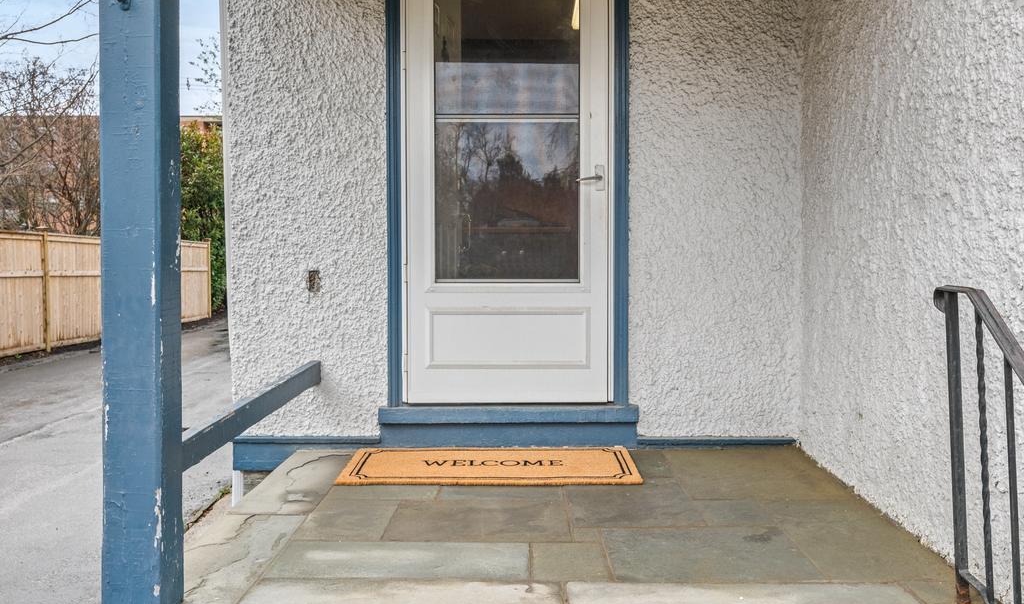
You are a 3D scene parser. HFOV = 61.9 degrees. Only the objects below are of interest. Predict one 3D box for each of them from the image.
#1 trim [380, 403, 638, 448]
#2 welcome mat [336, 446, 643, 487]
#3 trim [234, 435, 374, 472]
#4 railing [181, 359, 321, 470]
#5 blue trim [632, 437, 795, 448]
[{"bbox_3d":[-0.012,0.516,3.530,1.060,0.175,0.100,0,2,1],"label":"trim"},{"bbox_3d":[-0.079,0.620,3.245,1.090,0.020,0.460,0,2,1],"label":"welcome mat"},{"bbox_3d":[-0.854,0.630,3.540,0.610,0.150,0.045,0,2,1],"label":"trim"},{"bbox_3d":[-0.832,0.345,2.817,0.042,0.090,1.430,0,4,1],"label":"railing"},{"bbox_3d":[0.847,0.581,3.530,0.665,0.050,0.035,0,2,1],"label":"blue trim"}]

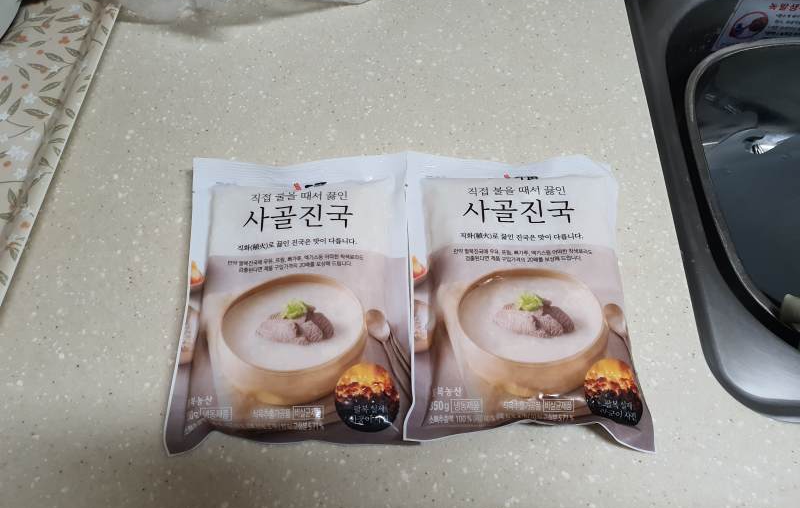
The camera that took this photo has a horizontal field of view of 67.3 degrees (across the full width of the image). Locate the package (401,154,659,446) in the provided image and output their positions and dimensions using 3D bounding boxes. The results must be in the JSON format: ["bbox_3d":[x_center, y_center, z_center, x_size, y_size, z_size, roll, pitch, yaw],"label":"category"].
[{"bbox_3d":[0.087,0.019,0.430,0.163,0.028,0.229,0,65,0],"label":"package"}]

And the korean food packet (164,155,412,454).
[{"bbox_3d":[-0.075,0.021,0.430,0.170,0.028,0.226,-2,65,-1],"label":"korean food packet"}]

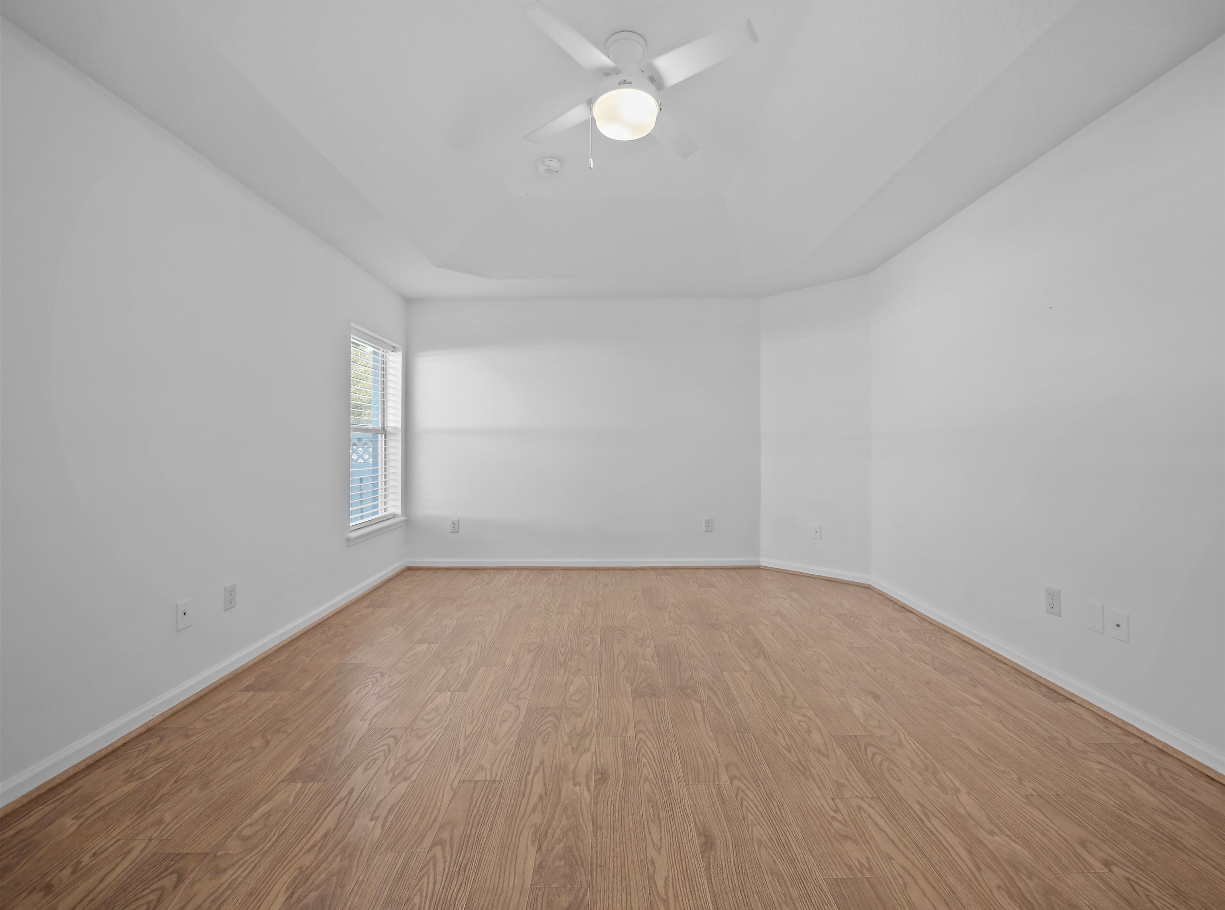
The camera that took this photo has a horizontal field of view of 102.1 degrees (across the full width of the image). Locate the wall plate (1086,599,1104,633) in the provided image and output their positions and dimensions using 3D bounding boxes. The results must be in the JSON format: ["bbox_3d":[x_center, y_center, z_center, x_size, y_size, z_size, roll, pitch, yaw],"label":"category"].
[{"bbox_3d":[1.985,0.662,2.036,0.007,0.122,0.076,0,0,0],"label":"wall plate"}]

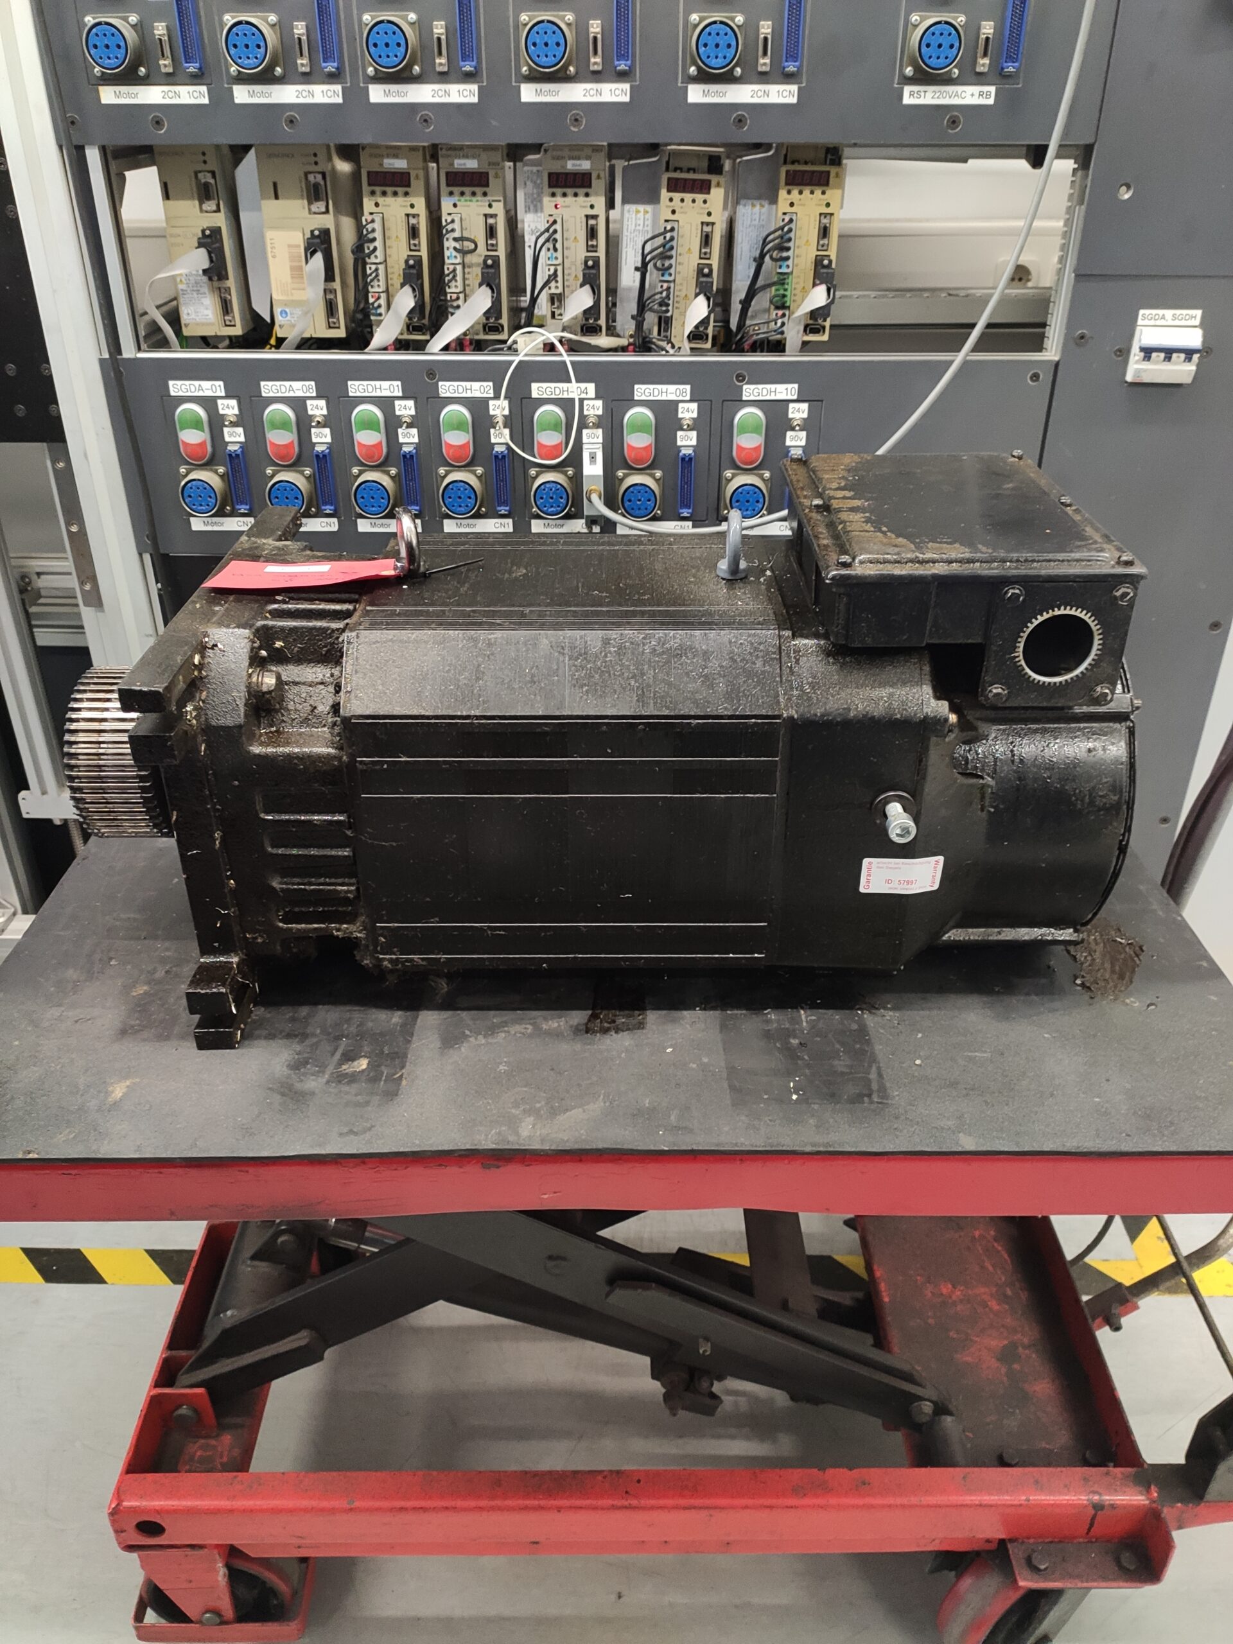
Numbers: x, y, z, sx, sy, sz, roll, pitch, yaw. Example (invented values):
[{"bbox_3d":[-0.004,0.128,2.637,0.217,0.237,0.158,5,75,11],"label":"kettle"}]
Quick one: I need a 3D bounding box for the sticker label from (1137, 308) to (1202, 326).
[{"bbox_3d":[0.471,-0.429,1.050,0.053,0.012,0.001,1,29,1],"label":"sticker label"}]

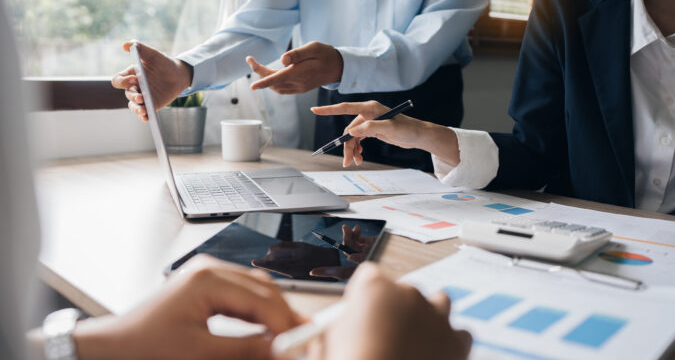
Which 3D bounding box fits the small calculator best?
[{"bbox_3d":[0.229,0.057,0.747,0.130,0.030,0.113,10,14,39],"label":"small calculator"}]

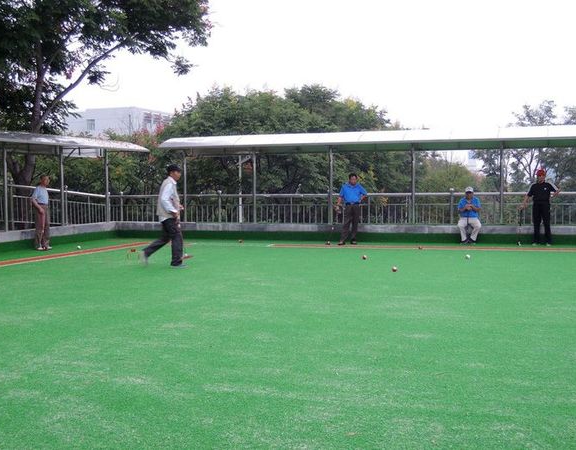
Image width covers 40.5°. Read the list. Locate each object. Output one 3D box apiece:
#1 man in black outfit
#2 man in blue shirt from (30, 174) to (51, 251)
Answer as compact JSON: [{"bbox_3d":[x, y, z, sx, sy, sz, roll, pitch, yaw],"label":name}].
[{"bbox_3d":[5.622,-0.388,17.400,0.820,1.722,0.420,0,2,11],"label":"man in black outfit"},{"bbox_3d":[-5.330,-0.264,16.900,0.400,1.634,0.500,1,3,35],"label":"man in blue shirt"}]

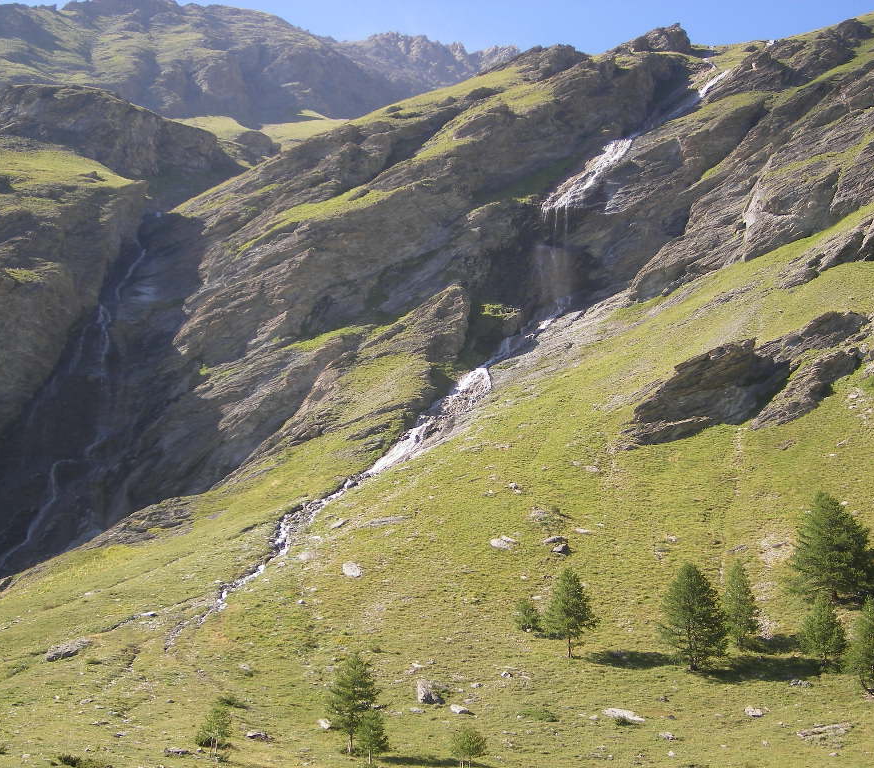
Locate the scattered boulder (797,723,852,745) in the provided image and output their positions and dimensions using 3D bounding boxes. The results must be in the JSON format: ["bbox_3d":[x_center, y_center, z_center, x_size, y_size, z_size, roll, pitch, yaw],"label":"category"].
[{"bbox_3d":[26.266,23.630,98.000,3.790,1.340,2.300,0,-9,0],"label":"scattered boulder"}]

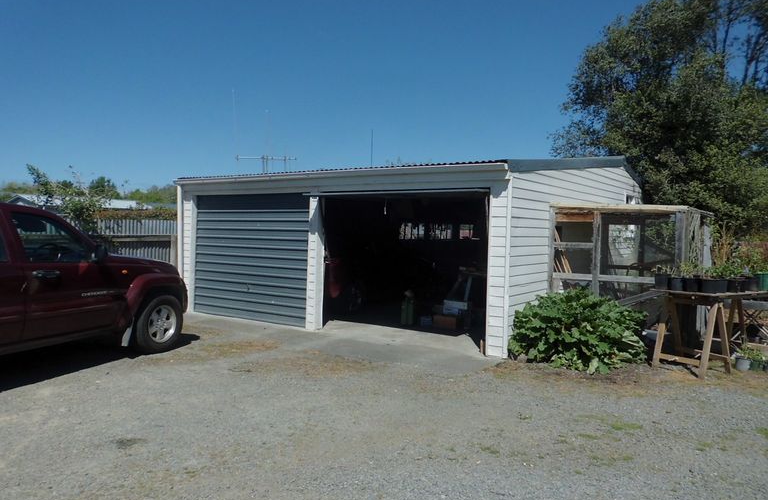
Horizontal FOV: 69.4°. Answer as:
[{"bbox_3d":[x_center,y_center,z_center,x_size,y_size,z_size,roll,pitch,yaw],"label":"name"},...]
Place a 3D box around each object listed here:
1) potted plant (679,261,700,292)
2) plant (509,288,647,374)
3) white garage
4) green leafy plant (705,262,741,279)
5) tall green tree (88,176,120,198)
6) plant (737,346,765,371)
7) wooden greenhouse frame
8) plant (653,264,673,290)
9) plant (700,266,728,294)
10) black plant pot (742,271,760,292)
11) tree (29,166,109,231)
[{"bbox_3d":[3.652,0.329,6.630,0.220,0.360,0.210,2,2,29],"label":"potted plant"},{"bbox_3d":[2.508,0.902,6.818,1.520,0.880,1.350,2,2,35],"label":"plant"},{"bbox_3d":[1.086,-0.451,11.844,6.700,3.200,8.100,2,2,35],"label":"white garage"},{"bbox_3d":[4.028,0.244,6.600,0.380,0.190,0.300,2,2,31],"label":"green leafy plant"},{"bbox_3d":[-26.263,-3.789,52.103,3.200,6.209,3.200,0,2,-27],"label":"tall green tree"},{"bbox_3d":[4.276,1.272,6.470,0.280,0.280,0.250,2,2,34],"label":"plant"},{"bbox_3d":[3.951,0.336,8.677,1.780,1.950,3.000,2,2,35],"label":"wooden greenhouse frame"},{"bbox_3d":[3.415,0.343,6.800,0.210,0.300,0.200,2,2,27],"label":"plant"},{"bbox_3d":[3.915,0.367,6.570,0.280,0.320,0.250,2,2,31],"label":"plant"},{"bbox_3d":[4.473,0.383,6.750,0.190,0.260,0.190,2,2,34],"label":"black plant pot"},{"bbox_3d":[-7.046,-0.446,12.347,1.750,2.858,1.700,0,2,-30],"label":"tree"}]

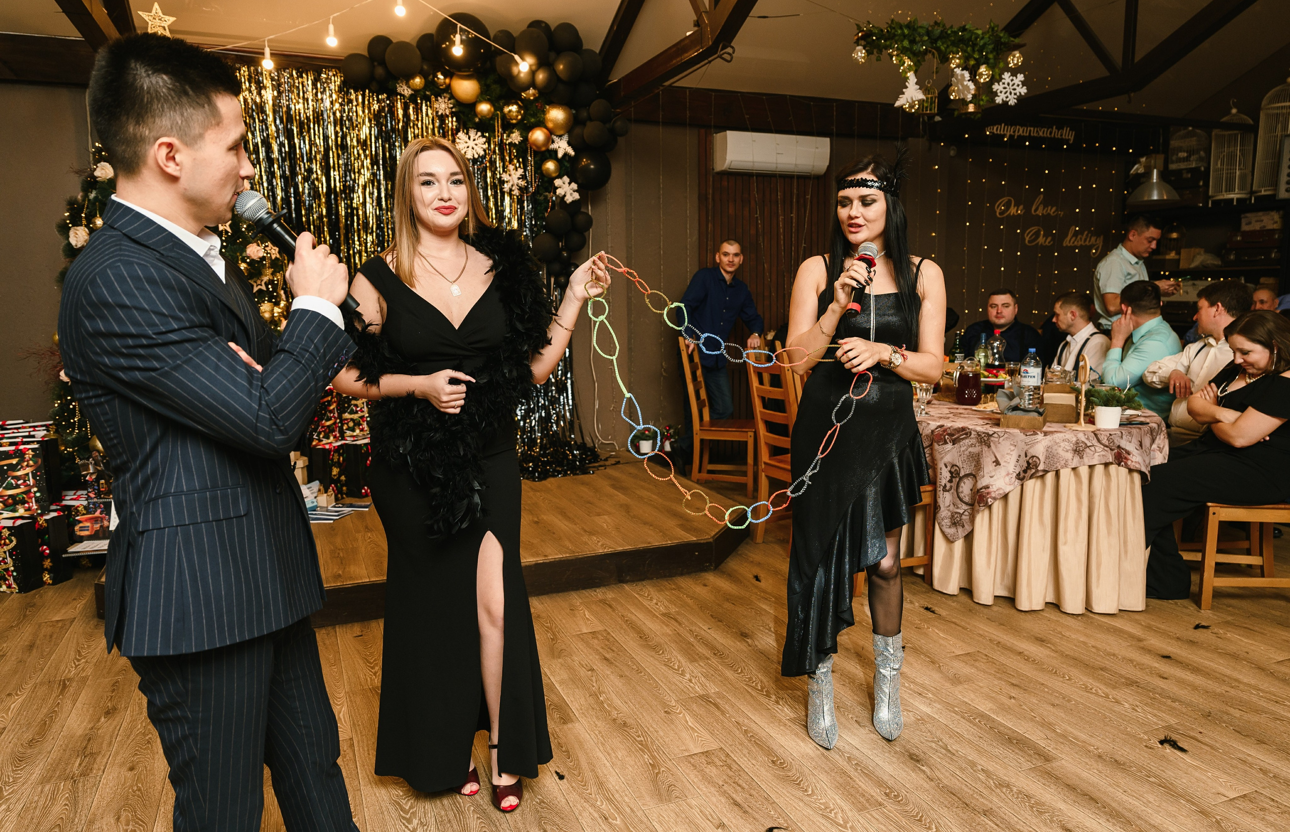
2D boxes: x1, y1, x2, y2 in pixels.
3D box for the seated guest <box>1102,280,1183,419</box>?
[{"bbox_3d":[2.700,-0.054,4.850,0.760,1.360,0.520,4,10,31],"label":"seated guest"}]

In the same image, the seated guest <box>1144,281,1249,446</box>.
[{"bbox_3d":[2.670,0.038,4.250,0.820,1.370,0.580,-6,10,-28],"label":"seated guest"}]

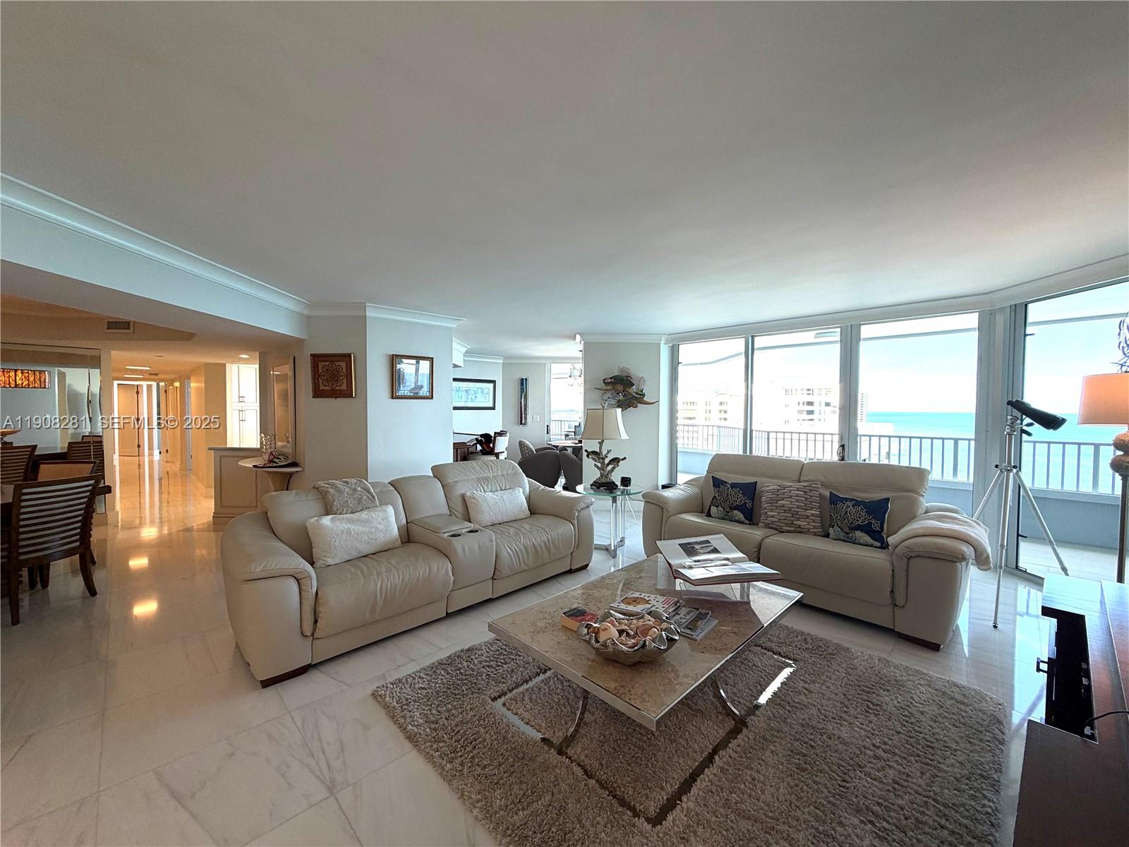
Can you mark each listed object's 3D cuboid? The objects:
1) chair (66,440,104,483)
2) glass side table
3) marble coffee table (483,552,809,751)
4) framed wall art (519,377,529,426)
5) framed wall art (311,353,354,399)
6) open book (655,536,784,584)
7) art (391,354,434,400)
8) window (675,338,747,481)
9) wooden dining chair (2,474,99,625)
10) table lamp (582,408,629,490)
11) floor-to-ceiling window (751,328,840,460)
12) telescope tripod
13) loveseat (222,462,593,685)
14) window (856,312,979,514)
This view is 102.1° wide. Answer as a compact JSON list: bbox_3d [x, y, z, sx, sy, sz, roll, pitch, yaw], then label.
[{"bbox_3d":[-7.035,0.689,6.504,0.570,0.900,0.490,1,2,12],"label":"chair"},{"bbox_3d":[0.450,0.949,4.480,0.655,0.590,0.655,0,2,0],"label":"glass side table"},{"bbox_3d":[0.463,1.111,2.268,0.905,0.405,1.420,2,2,44],"label":"marble coffee table"},{"bbox_3d":[-0.800,-0.435,9.038,0.175,0.965,0.070,0,2,0],"label":"framed wall art"},{"bbox_3d":[-2.295,-0.470,4.527,0.441,0.438,0.040,0,2,0],"label":"framed wall art"},{"bbox_3d":[0.776,0.732,2.397,0.410,0.110,0.680,-5,2,-3],"label":"open book"},{"bbox_3d":[-1.616,-0.487,4.879,0.030,0.463,0.475,2,2,44],"label":"art"},{"bbox_3d":[1.881,0.076,5.973,1.003,2.250,0.060,2,2,43],"label":"window"},{"bbox_3d":[-3.721,0.809,3.135,0.600,0.900,0.490,1,2,9],"label":"wooden dining chair"},{"bbox_3d":[0.416,0.232,4.709,0.470,0.860,0.440,0,2,0],"label":"table lamp"},{"bbox_3d":[2.630,0.099,5.268,0.978,2.250,0.060,2,2,43],"label":"floor-to-ceiling window"},{"bbox_3d":[3.176,0.617,3.308,0.790,1.370,0.760,0,2,-5],"label":"telescope tripod"},{"bbox_3d":[-0.967,0.803,3.452,2.490,0.940,1.000,-2,2,-45],"label":"loveseat"},{"bbox_3d":[3.384,0.131,4.450,0.090,2.250,0.950,-1,2,-45],"label":"window"}]

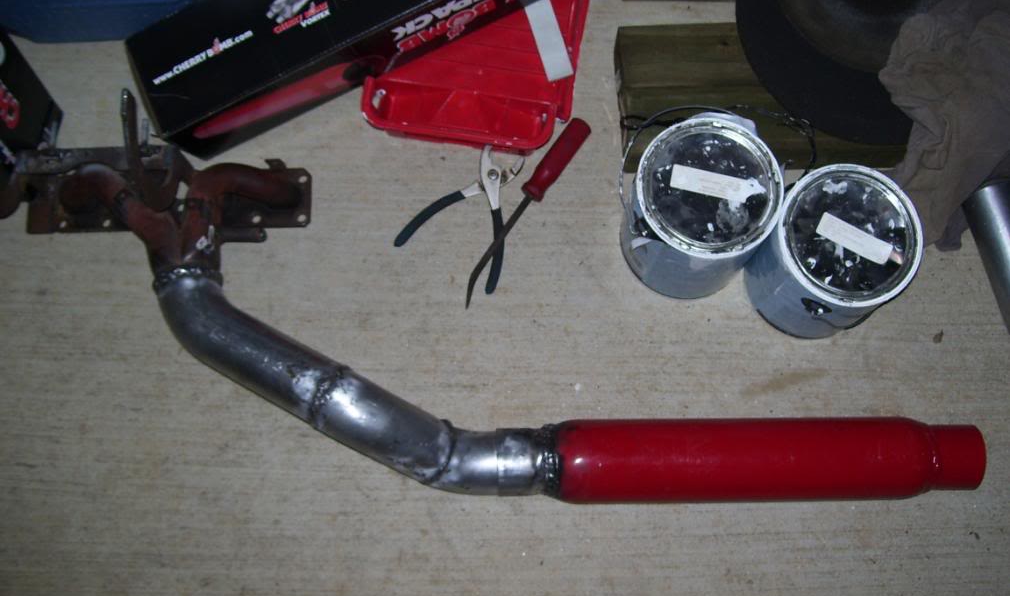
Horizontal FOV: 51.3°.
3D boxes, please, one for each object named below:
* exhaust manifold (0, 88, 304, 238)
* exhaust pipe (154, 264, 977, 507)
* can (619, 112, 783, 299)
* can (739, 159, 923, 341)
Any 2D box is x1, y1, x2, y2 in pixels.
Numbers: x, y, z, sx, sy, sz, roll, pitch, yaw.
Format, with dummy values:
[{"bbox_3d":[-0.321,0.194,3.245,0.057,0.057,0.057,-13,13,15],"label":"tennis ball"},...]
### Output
[{"bbox_3d":[-0.451,-0.162,1.363,0.388,0.130,0.200,0,76,1],"label":"exhaust manifold"},{"bbox_3d":[0.070,0.103,1.299,1.027,0.110,0.299,0,76,1],"label":"exhaust pipe"},{"bbox_3d":[0.239,-0.103,1.307,0.168,0.190,0.168,0,76,1],"label":"can"},{"bbox_3d":[0.398,-0.051,1.292,0.168,0.190,0.168,0,76,1],"label":"can"}]

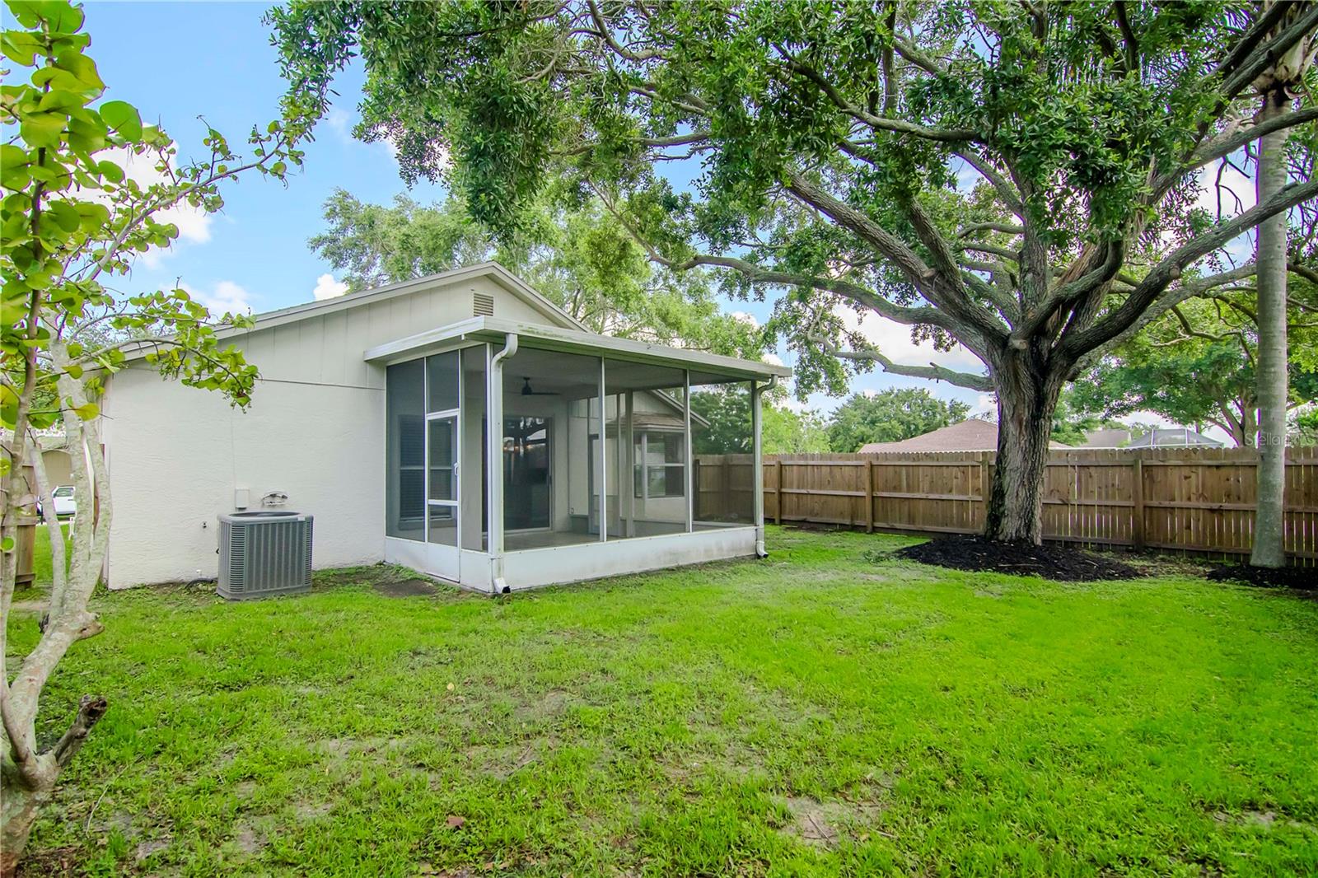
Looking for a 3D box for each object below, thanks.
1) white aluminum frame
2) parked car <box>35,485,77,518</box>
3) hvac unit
[{"bbox_3d":[-1.213,0.396,9.083,4.658,2.850,3.201,2,-5,-43],"label":"white aluminum frame"},{"bbox_3d":[-27.800,3.040,27.740,4.900,1.720,1.850,0,-4,-18],"label":"parked car"},{"bbox_3d":[-4.500,1.330,6.720,0.820,0.830,0.820,2,-5,-43],"label":"hvac unit"}]

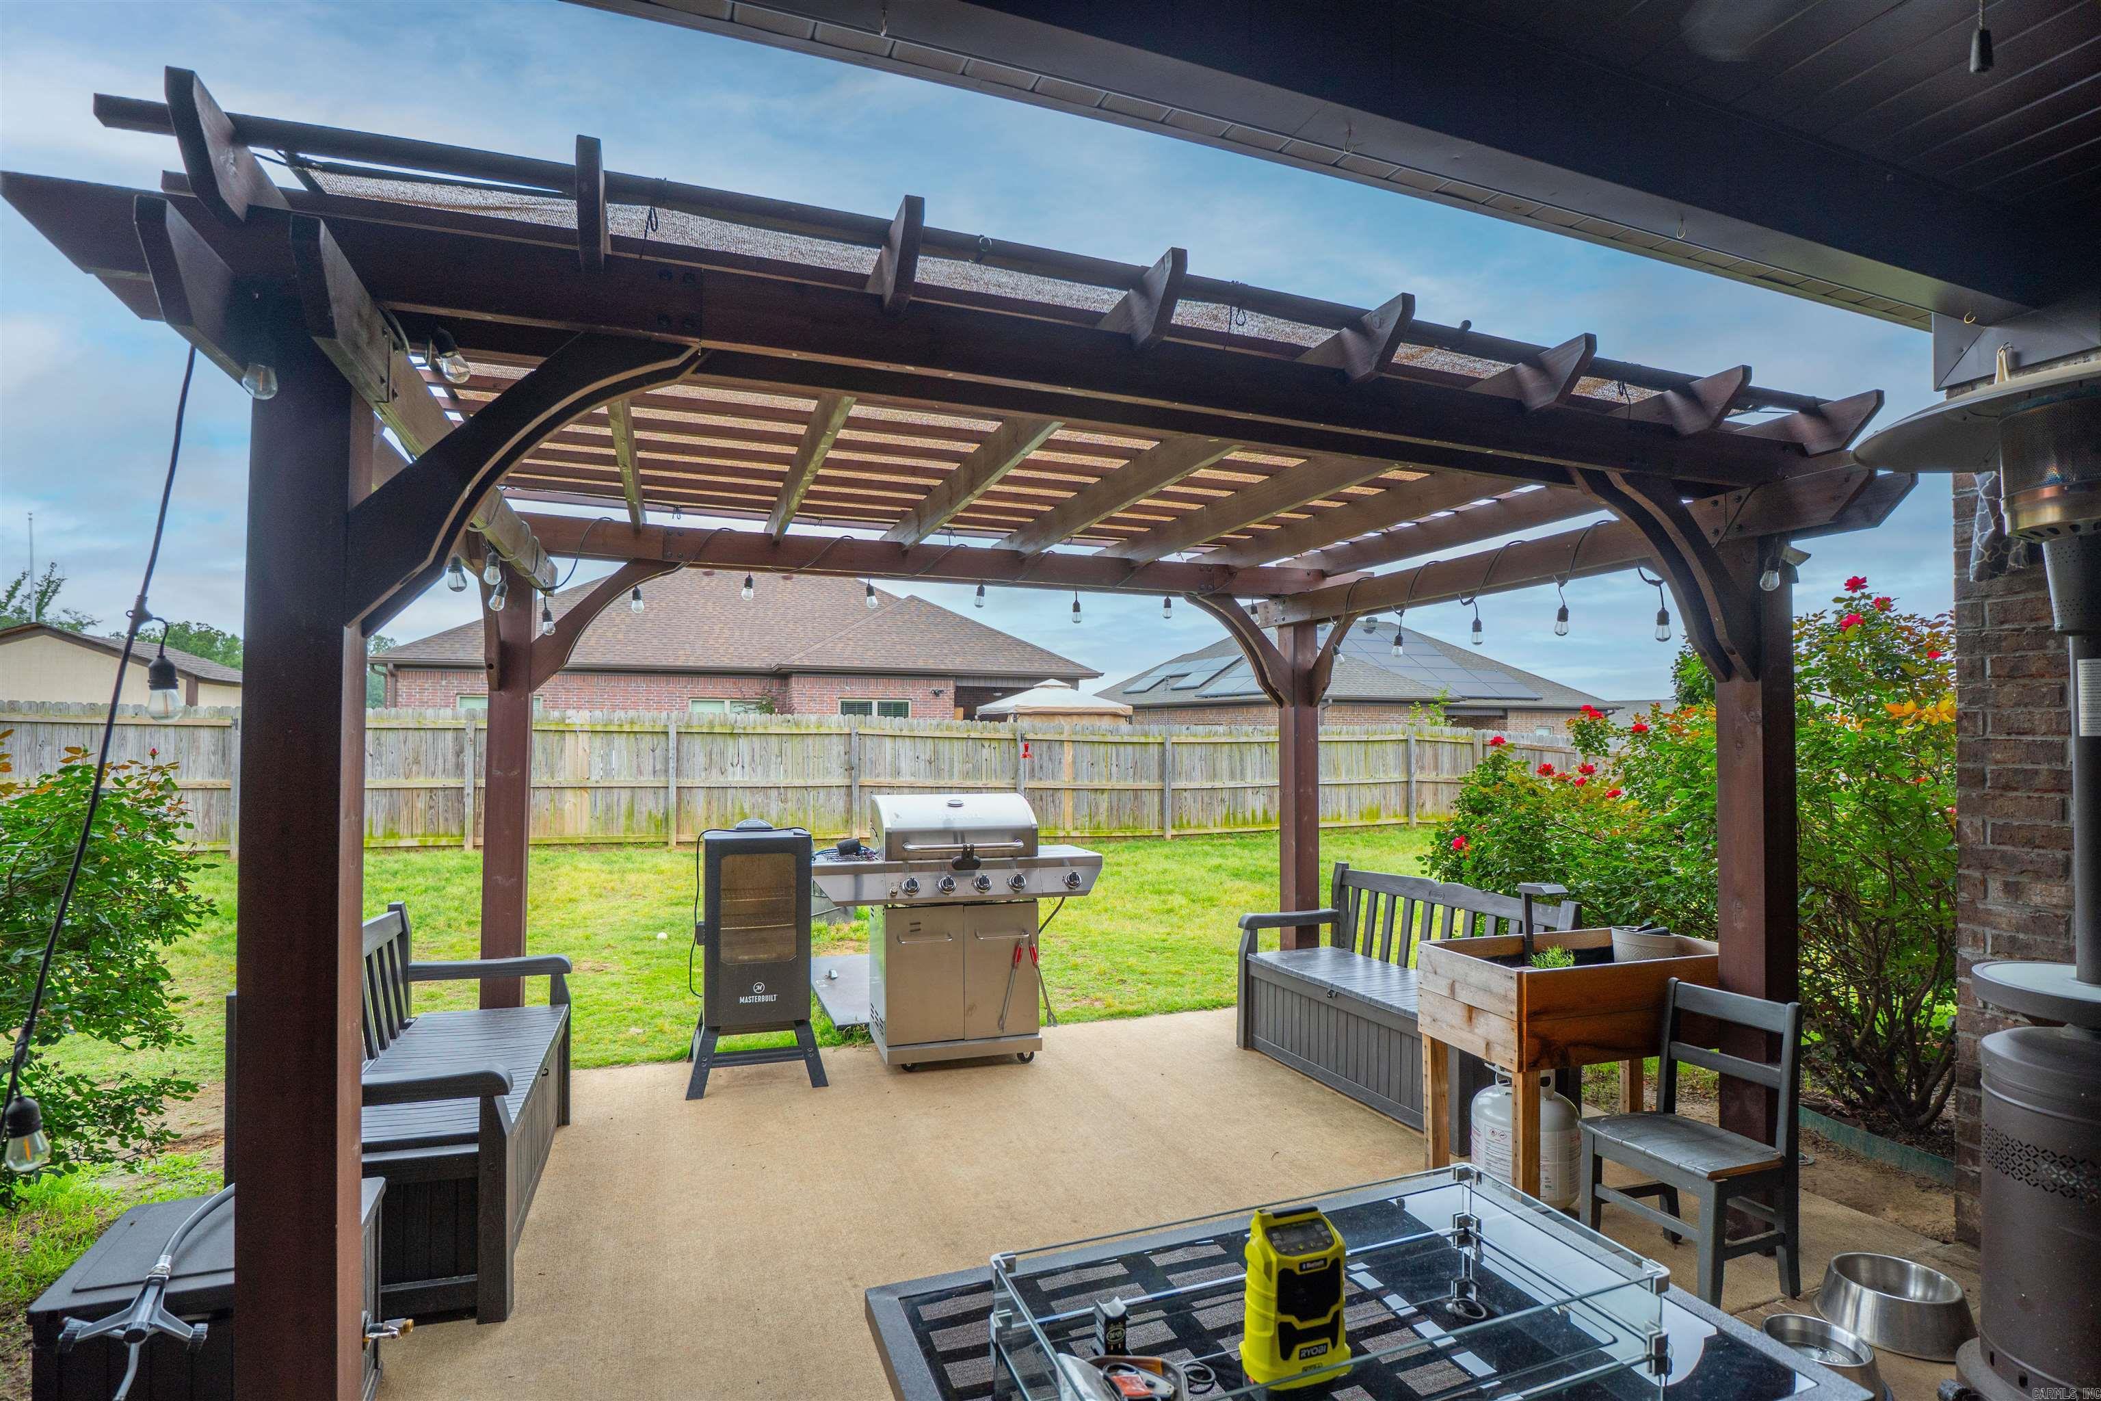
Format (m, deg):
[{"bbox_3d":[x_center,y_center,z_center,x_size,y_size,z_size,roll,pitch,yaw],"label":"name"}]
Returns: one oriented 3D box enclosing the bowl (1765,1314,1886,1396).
[{"bbox_3d":[1.773,1.519,2.157,0.250,0.082,0.250,0,-1,0],"label":"bowl"}]

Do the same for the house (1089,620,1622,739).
[{"bbox_3d":[10.480,-0.057,31.309,13.000,5.450,11.500,1,-1,-21],"label":"house"}]

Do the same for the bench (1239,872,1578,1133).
[{"bbox_3d":[1.438,1.176,3.947,0.600,0.865,1.320,1,-1,-24],"label":"bench"}]

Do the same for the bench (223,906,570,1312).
[{"bbox_3d":[-1.887,1.148,2.899,0.600,0.865,1.320,1,-1,-21],"label":"bench"}]

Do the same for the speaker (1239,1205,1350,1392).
[{"bbox_3d":[0.360,0.869,1.396,0.135,0.225,0.115,0,-1,-16],"label":"speaker"}]

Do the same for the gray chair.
[{"bbox_3d":[1.768,1.196,2.580,0.380,0.745,0.360,1,-1,-24],"label":"gray chair"}]

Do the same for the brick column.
[{"bbox_3d":[2.885,0.346,2.593,0.420,2.470,0.420,1,-1,-21],"label":"brick column"}]

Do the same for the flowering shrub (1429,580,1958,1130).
[{"bbox_3d":[2.999,0.614,4.088,1.400,2.000,2.600,1,-1,-21],"label":"flowering shrub"}]

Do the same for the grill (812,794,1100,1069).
[{"bbox_3d":[-0.428,1.030,4.279,1.270,1.185,0.580,0,-1,-12],"label":"grill"}]

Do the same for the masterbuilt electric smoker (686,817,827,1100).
[{"bbox_3d":[-1.264,1.072,4.077,0.540,1.090,0.470,0,-1,-15],"label":"masterbuilt electric smoker"}]

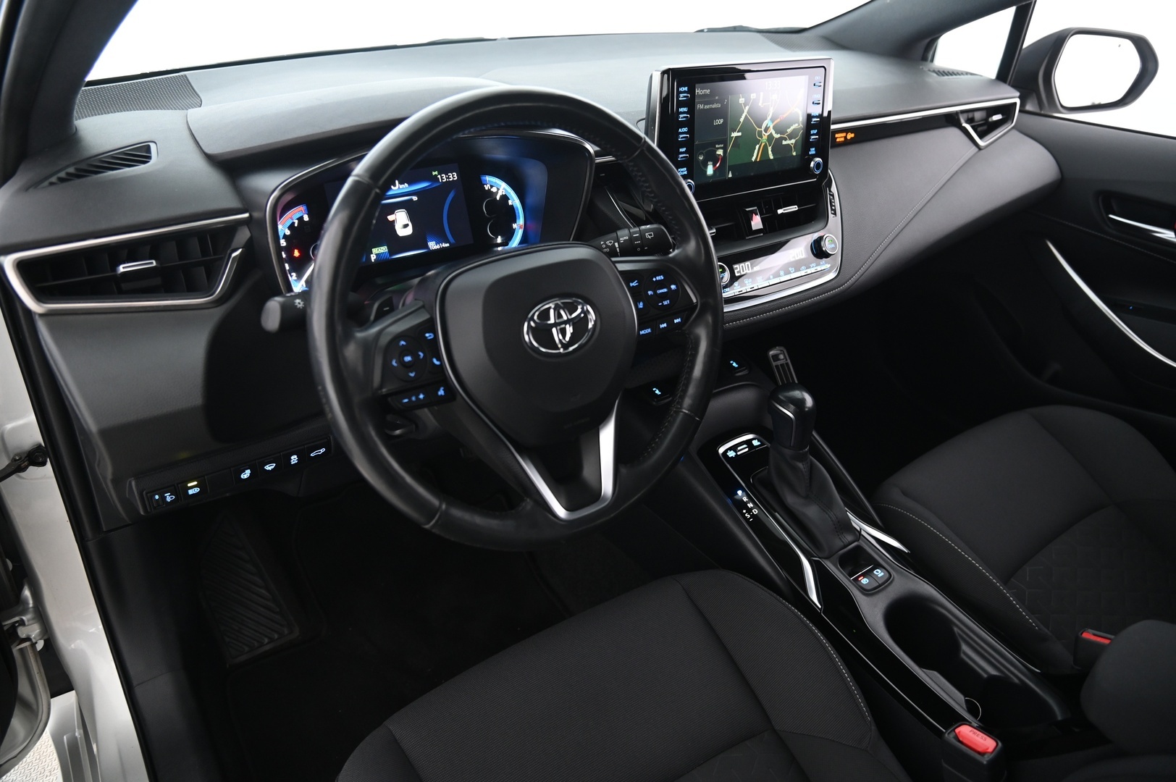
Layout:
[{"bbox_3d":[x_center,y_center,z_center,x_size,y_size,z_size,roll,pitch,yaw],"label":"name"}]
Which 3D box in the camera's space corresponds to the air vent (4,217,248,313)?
[{"bbox_3d":[-0.369,-0.102,0.652,0.183,0.068,0.050,-18,29,-30],"label":"air vent"}]

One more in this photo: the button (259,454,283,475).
[{"bbox_3d":[-0.347,0.080,0.857,0.026,0.021,0.012,-18,34,-30],"label":"button"}]

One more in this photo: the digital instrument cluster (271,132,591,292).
[{"bbox_3d":[-0.159,-0.186,0.806,0.338,0.138,0.100,-18,22,-30],"label":"digital instrument cluster"}]

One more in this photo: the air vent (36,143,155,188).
[{"bbox_3d":[-0.418,-0.190,0.674,0.036,0.016,0.110,31,40,25],"label":"air vent"}]

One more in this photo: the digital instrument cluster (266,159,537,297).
[{"bbox_3d":[-0.192,-0.186,0.834,0.303,0.118,0.030,-18,19,-30],"label":"digital instrument cluster"}]

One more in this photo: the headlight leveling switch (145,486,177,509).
[{"bbox_3d":[-0.435,0.108,0.803,0.028,0.021,0.012,-18,34,-30],"label":"headlight leveling switch"}]

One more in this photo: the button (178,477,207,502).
[{"bbox_3d":[-0.411,0.101,0.818,0.025,0.021,0.012,-18,34,-30],"label":"button"}]

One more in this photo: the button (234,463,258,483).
[{"bbox_3d":[-0.368,0.087,0.844,0.025,0.021,0.012,-18,34,-30],"label":"button"}]

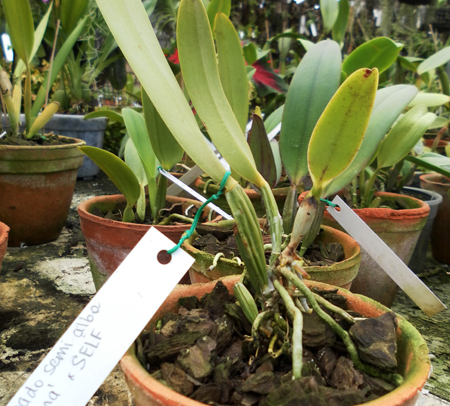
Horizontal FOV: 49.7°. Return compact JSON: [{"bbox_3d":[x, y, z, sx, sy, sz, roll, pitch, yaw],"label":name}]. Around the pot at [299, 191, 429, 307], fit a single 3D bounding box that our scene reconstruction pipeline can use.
[{"bbox_3d":[0.151,0.058,0.558,0.140,0.123,0.140,2,12,-1],"label":"pot"}]

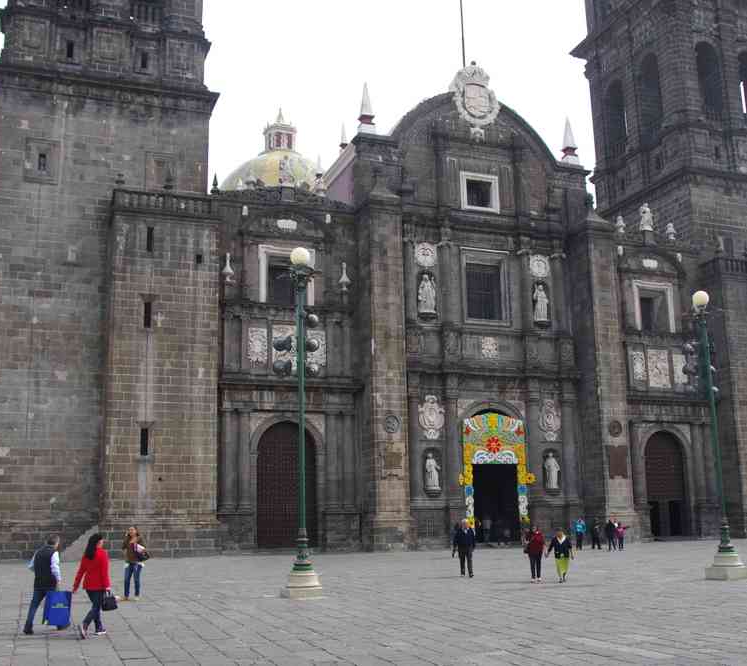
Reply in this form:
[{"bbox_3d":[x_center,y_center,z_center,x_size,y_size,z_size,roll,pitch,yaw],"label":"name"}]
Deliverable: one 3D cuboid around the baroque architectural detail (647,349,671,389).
[{"bbox_3d":[20.800,2.588,68.674,1.755,2.824,0.250,4,-12,-23],"label":"baroque architectural detail"}]

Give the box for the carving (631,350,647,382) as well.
[{"bbox_3d":[19.170,2.416,67.993,1.035,2.172,0.250,4,-12,-23],"label":"carving"}]

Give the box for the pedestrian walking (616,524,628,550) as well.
[{"bbox_3d":[13.393,11.001,51.000,0.550,1.480,0.400,1,-12,-9],"label":"pedestrian walking"}]

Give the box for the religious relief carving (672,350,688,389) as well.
[{"bbox_3d":[23.607,2.766,72.453,1.034,2.407,0.250,3,-12,-20],"label":"religious relief carving"}]

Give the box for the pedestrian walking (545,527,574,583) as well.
[{"bbox_3d":[5.265,6.307,26.850,0.720,1.510,0.420,-3,-12,7],"label":"pedestrian walking"}]

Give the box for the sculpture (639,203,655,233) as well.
[{"bbox_3d":[18.123,-7.667,62.632,0.791,1.907,0.600,3,-13,-22],"label":"sculpture"}]

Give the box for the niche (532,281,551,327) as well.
[{"bbox_3d":[10.430,-1.795,58.404,1.053,2.746,0.800,3,-13,-22],"label":"niche"}]

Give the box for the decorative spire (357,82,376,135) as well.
[{"bbox_3d":[-0.419,-14.903,62.450,0.898,3.186,0.898,4,-12,-23],"label":"decorative spire"}]

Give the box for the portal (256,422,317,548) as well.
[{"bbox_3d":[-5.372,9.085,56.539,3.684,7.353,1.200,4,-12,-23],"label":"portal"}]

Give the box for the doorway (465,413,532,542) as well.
[{"bbox_3d":[7.848,9.450,62.281,4.790,8.676,1.200,4,-12,-23],"label":"doorway"}]

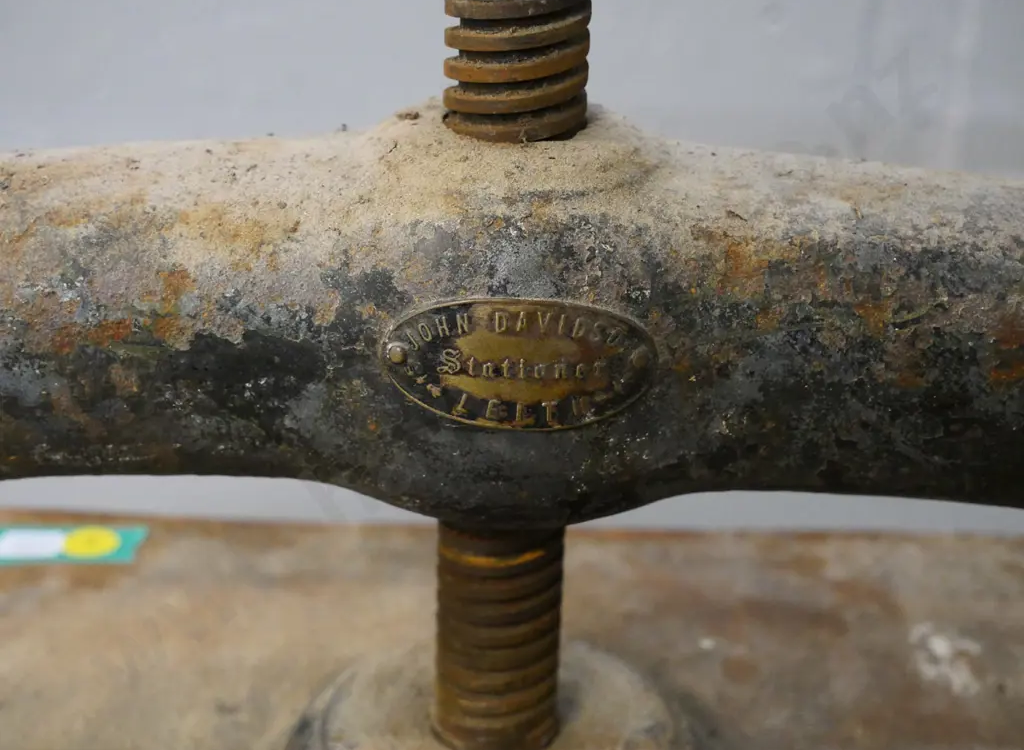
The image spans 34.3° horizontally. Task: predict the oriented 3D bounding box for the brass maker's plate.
[{"bbox_3d":[0.002,-0.003,0.385,0.064,0.032,0.007,2,18,0],"label":"brass maker's plate"}]

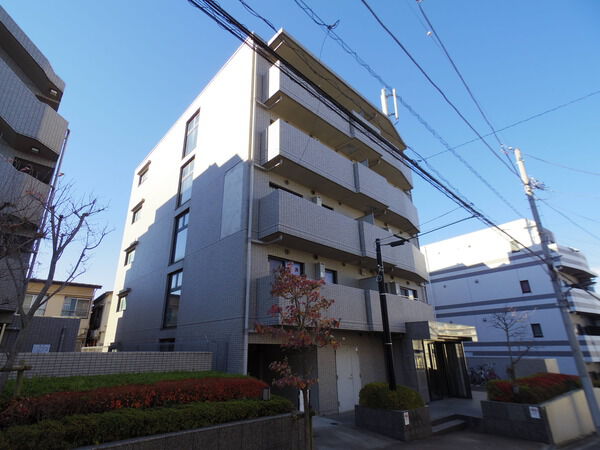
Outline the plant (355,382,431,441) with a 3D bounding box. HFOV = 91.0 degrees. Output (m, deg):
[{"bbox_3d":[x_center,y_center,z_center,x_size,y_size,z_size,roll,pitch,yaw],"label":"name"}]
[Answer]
[{"bbox_3d":[2.621,5.239,8.451,1.071,1.204,1.428,12,-25,-29],"label":"plant"}]

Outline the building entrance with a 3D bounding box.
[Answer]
[{"bbox_3d":[6.132,6.070,12.405,1.989,2.244,0.306,6,-23,-18],"label":"building entrance"}]

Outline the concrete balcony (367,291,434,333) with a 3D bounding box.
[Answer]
[{"bbox_3d":[4.696,4.255,13.960,1.224,1.499,6.885,-19,-28,39],"label":"concrete balcony"}]

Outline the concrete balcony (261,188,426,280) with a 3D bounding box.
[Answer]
[{"bbox_3d":[3.067,1.051,13.624,1.224,1.499,11.424,-21,-29,41],"label":"concrete balcony"}]

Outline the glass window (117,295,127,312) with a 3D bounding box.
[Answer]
[{"bbox_3d":[-11.165,4.937,18.463,0.143,1.020,1.734,18,-28,-40],"label":"glass window"}]

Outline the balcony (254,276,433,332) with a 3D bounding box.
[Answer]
[{"bbox_3d":[3.114,3.710,12.582,1.224,1.499,11.424,-21,-29,41],"label":"balcony"}]

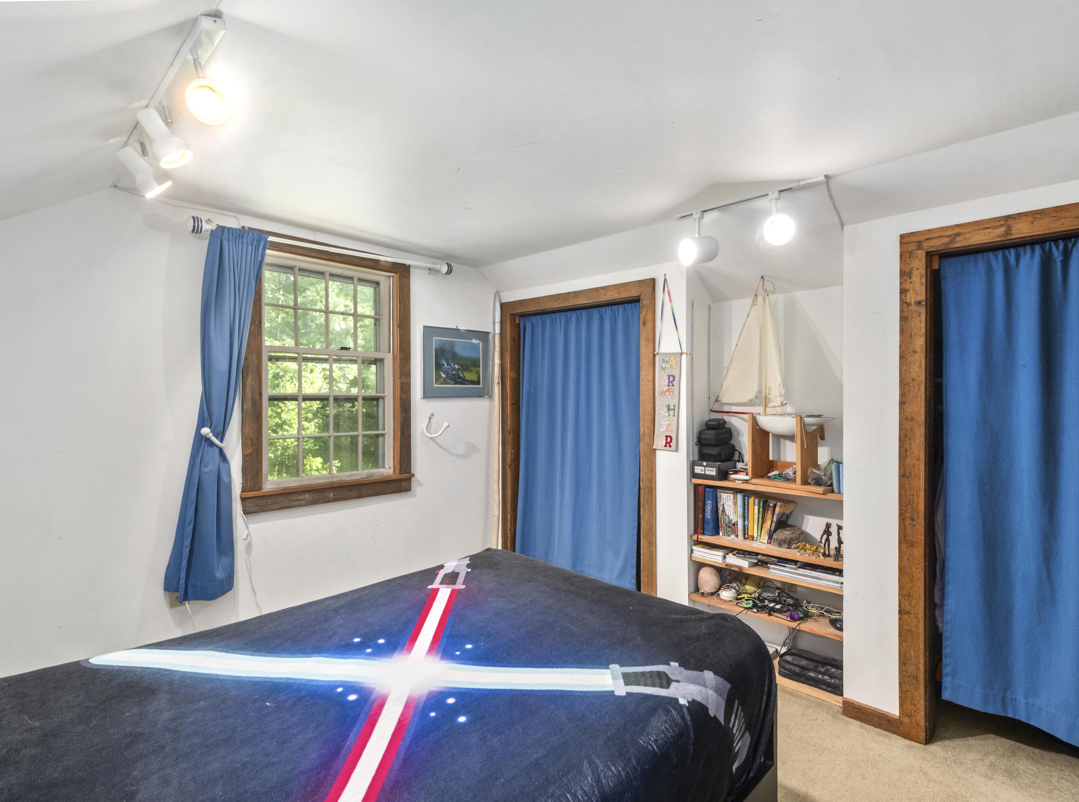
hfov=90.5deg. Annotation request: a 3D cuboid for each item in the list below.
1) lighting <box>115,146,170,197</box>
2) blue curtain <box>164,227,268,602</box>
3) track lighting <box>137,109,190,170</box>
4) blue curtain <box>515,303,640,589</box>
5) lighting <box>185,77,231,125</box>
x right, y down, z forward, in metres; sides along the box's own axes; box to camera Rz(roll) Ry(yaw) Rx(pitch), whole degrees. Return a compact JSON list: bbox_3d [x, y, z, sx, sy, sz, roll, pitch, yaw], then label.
[{"bbox_3d":[-1.157,-0.670,1.555,0.085,0.088,0.130,0,-44,35],"label":"lighting"},{"bbox_3d":[-1.370,0.043,2.291,0.130,1.570,0.394,0,0,43],"label":"blue curtain"},{"bbox_3d":[-1.028,-0.721,1.455,0.090,0.135,0.090,-35,14,-21],"label":"track lighting"},{"bbox_3d":[0.200,0.273,3.094,0.887,1.590,0.080,0,0,42],"label":"blue curtain"},{"bbox_3d":[-0.764,-0.677,1.218,0.090,0.090,0.135,0,21,-41],"label":"lighting"}]

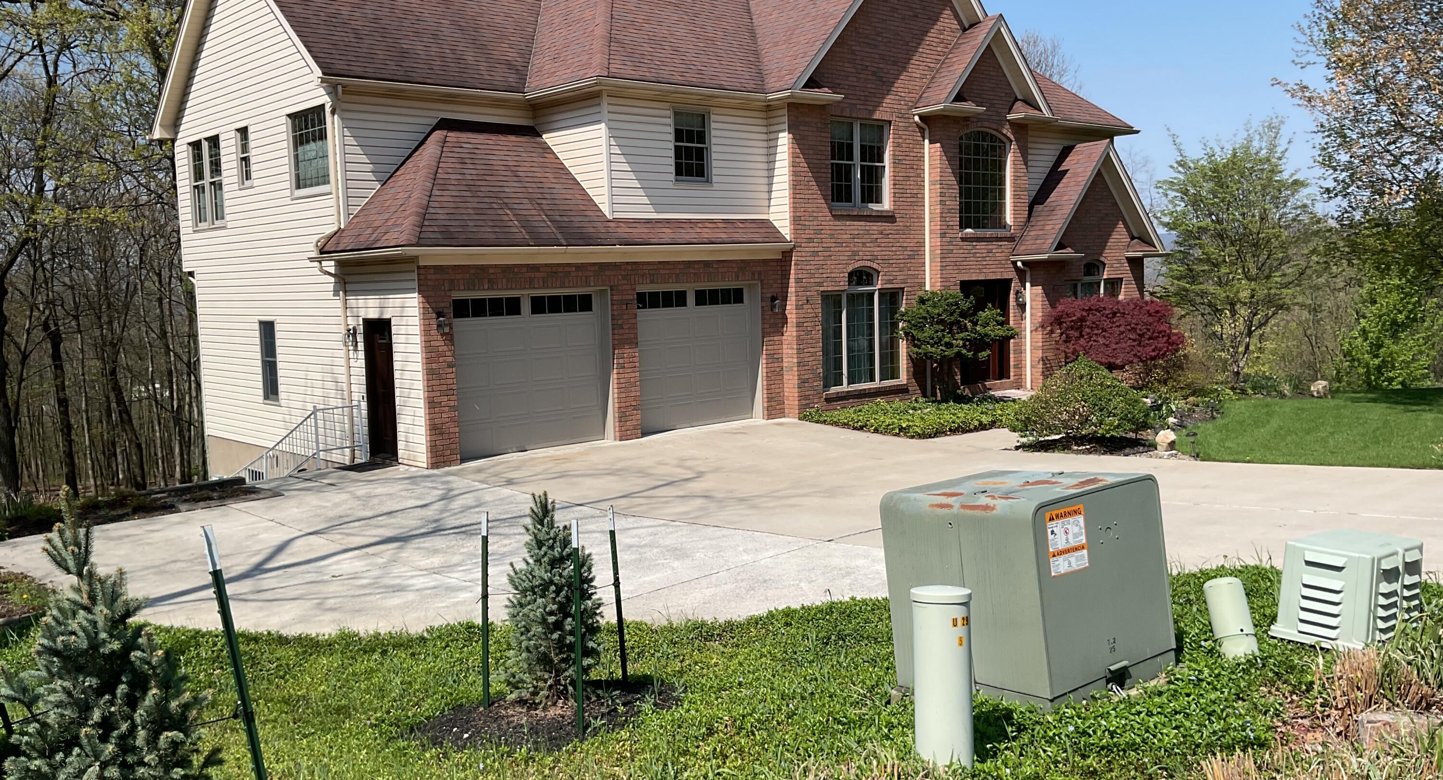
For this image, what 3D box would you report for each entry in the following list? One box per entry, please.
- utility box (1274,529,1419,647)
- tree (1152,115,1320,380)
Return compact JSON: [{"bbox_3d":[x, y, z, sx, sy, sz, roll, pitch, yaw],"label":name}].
[{"bbox_3d":[3.231,1.016,6.211,0.698,0.465,0.500,-2,5,-42],"label":"utility box"},{"bbox_3d":[11.117,-2.973,26.000,3.550,5.650,3.400,1,6,23],"label":"tree"}]

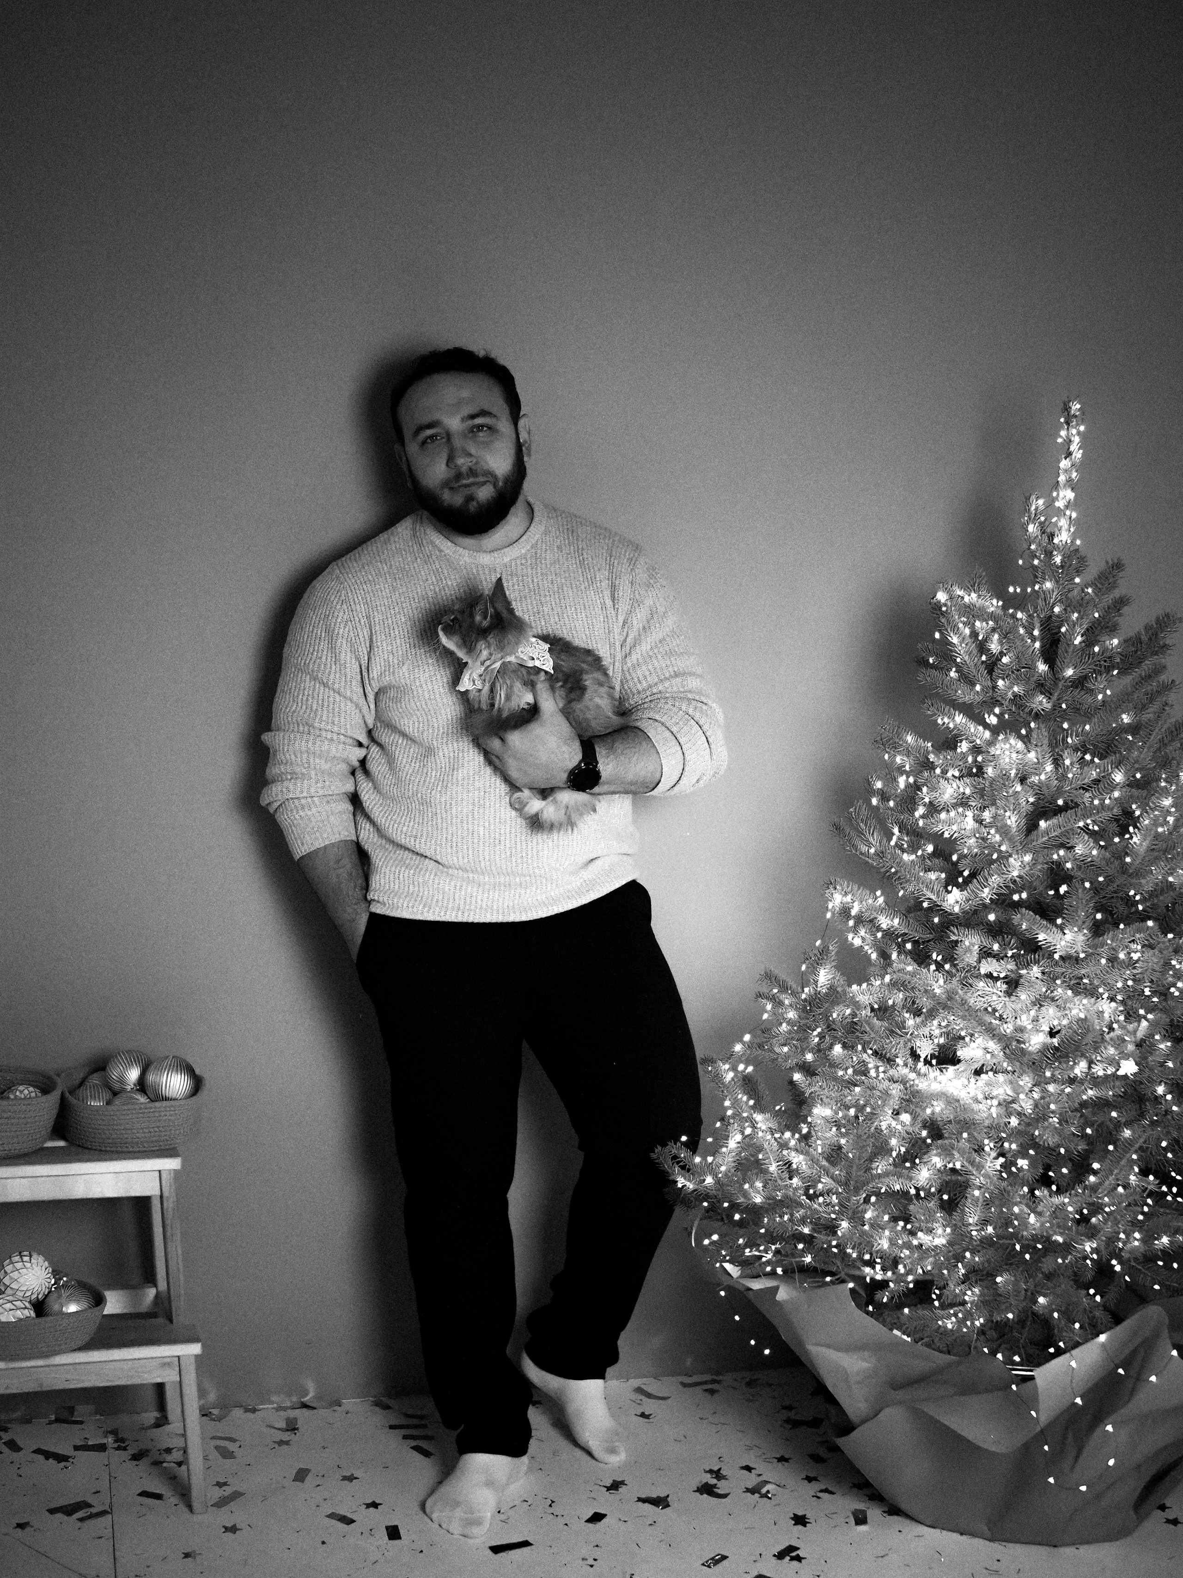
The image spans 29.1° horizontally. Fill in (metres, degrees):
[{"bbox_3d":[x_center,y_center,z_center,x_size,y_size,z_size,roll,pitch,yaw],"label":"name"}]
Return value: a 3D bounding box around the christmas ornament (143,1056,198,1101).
[{"bbox_3d":[-0.638,0.445,3.460,0.081,0.084,0.081,0,7,0],"label":"christmas ornament"}]

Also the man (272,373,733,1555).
[{"bbox_3d":[-0.148,0.191,3.396,0.710,1.700,0.500,0,7,-4],"label":"man"}]

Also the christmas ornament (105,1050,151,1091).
[{"bbox_3d":[-0.709,0.433,3.490,0.070,0.070,0.074,-13,45,-13],"label":"christmas ornament"}]

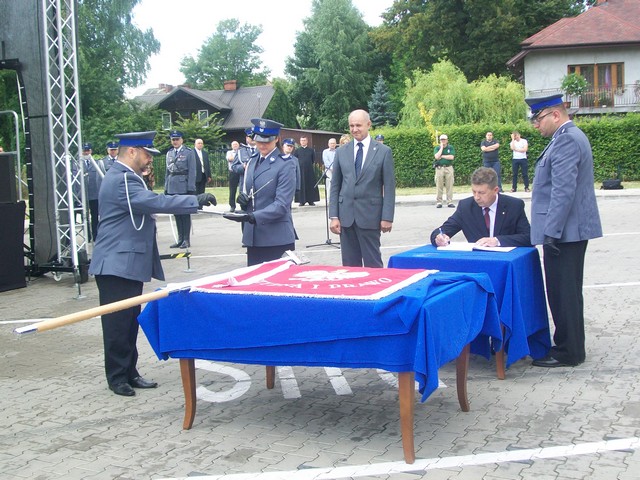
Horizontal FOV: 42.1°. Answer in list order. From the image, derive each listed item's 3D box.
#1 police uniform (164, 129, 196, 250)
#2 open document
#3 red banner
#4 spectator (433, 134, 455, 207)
[{"bbox_3d":[-2.232,-0.792,13.397,0.550,1.850,0.420,-2,6,5],"label":"police uniform"},{"bbox_3d":[1.142,0.046,5.981,0.500,0.030,0.320,2,7,27],"label":"open document"},{"bbox_3d":[0.024,0.215,4.686,1.060,0.050,1.000,2,7,27],"label":"red banner"},{"bbox_3d":[3.033,-1.724,20.502,0.530,1.750,0.400,-1,6,6],"label":"spectator"}]

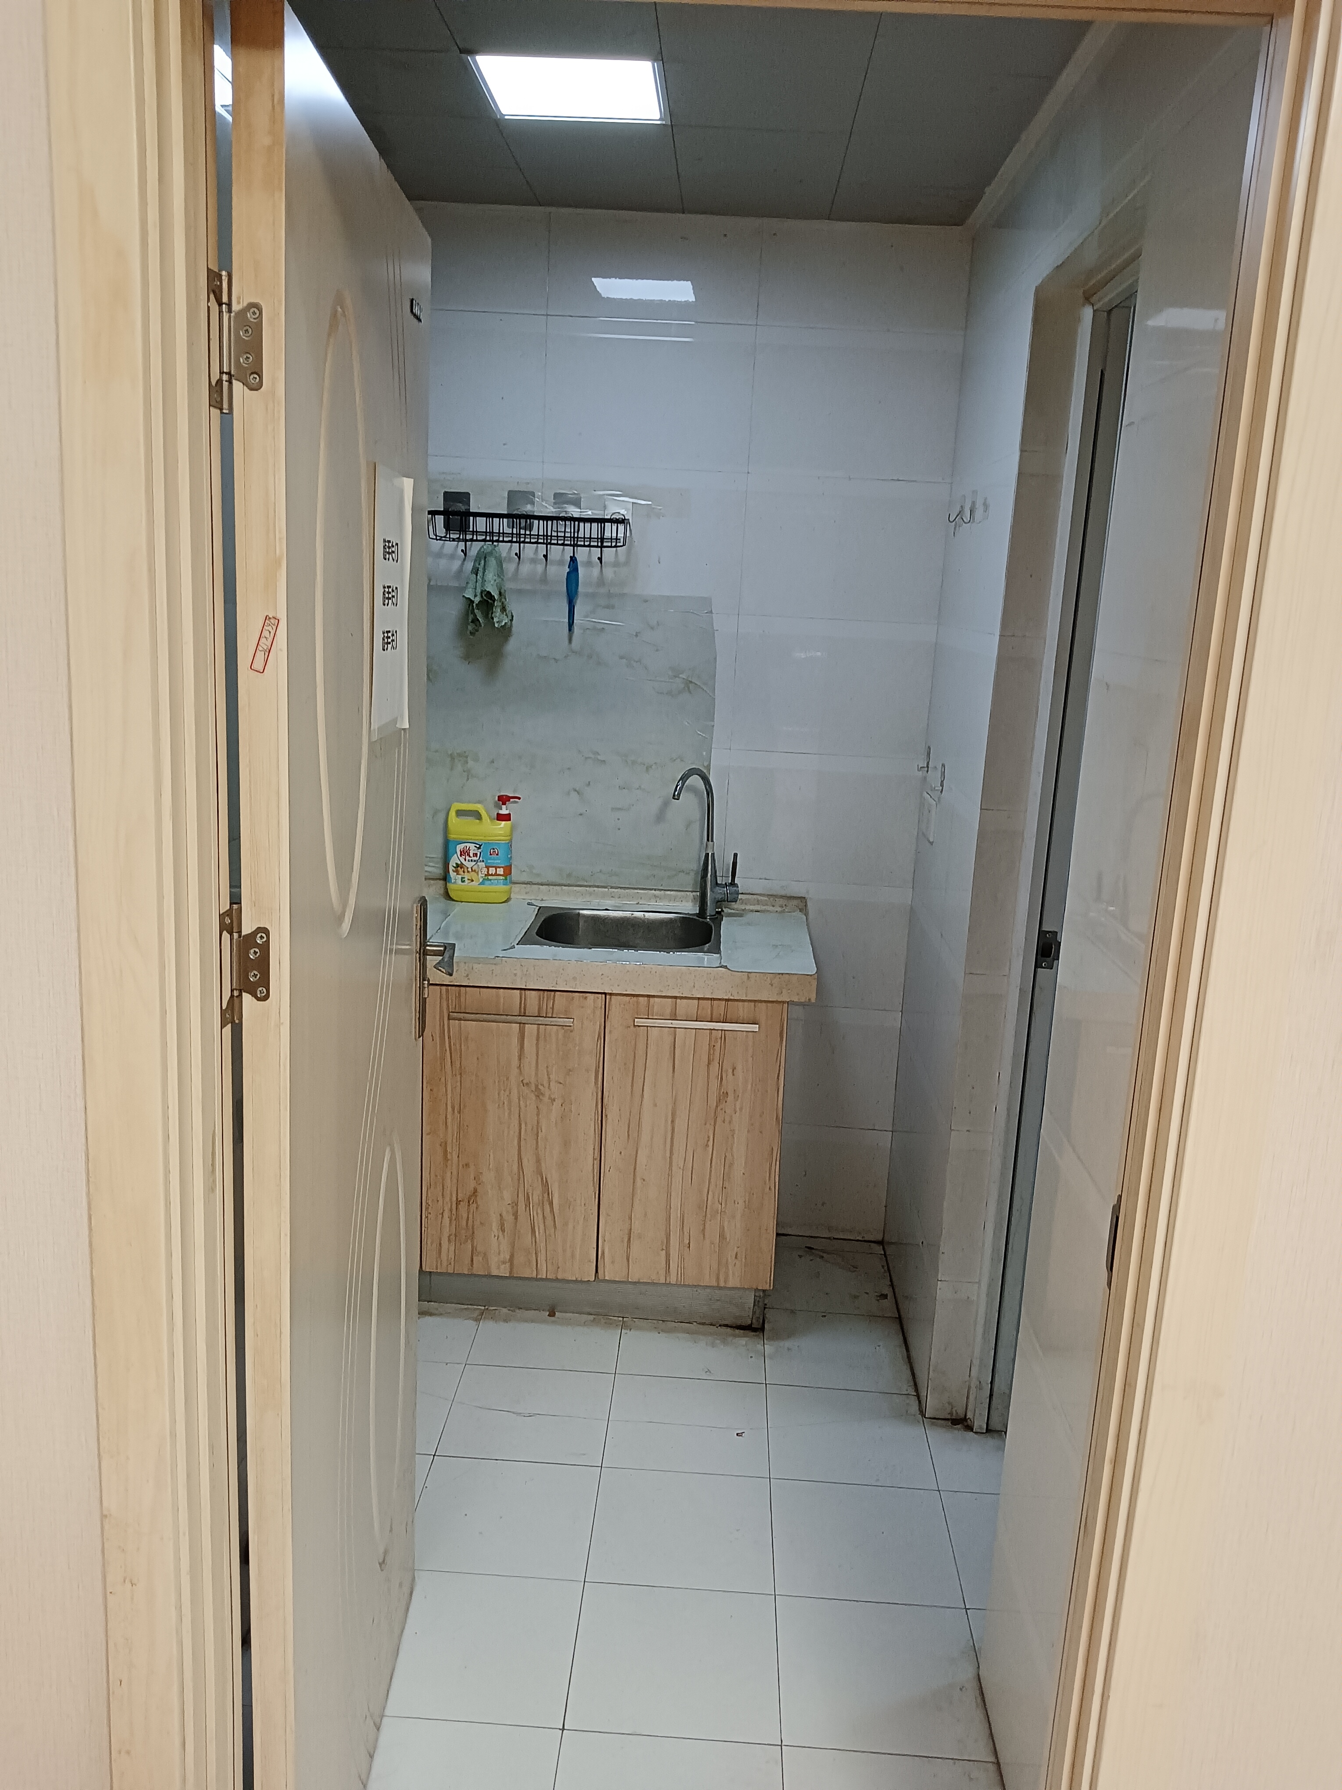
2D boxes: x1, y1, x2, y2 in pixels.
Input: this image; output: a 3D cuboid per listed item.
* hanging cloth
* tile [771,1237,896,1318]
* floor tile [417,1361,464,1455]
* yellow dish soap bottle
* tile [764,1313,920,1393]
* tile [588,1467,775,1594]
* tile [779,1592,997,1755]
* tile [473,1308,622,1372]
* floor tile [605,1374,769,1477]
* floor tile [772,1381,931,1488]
[{"bbox_3d":[-0.403,-0.672,3.086,0.112,0.205,0.070,3,12,2],"label":"hanging cloth"},{"bbox_3d":[0.362,0.894,3.249,0.300,0.010,0.355,3,12,2],"label":"tile"},{"bbox_3d":[-0.564,0.971,2.666,0.300,0.010,0.300,3,12,2],"label":"floor tile"},{"bbox_3d":[-0.434,-0.111,3.215,0.160,0.252,0.085,3,12,2],"label":"yellow dish soap bottle"},{"bbox_3d":[0.347,0.962,2.929,0.300,0.010,0.300,3,12,2],"label":"tile"},{"bbox_3d":[0.021,1.069,2.355,0.300,0.010,0.300,3,12,2],"label":"tile"},{"bbox_3d":[0.306,1.148,2.050,0.300,0.010,0.300,3,12,2],"label":"tile"},{"bbox_3d":[-0.254,0.927,2.950,0.300,0.010,0.300,3,12,2],"label":"tile"},{"bbox_3d":[0.033,1.007,2.648,0.300,0.010,0.300,3,12,2],"label":"floor tile"},{"bbox_3d":[0.332,1.024,2.639,0.300,0.010,0.300,3,12,2],"label":"floor tile"}]

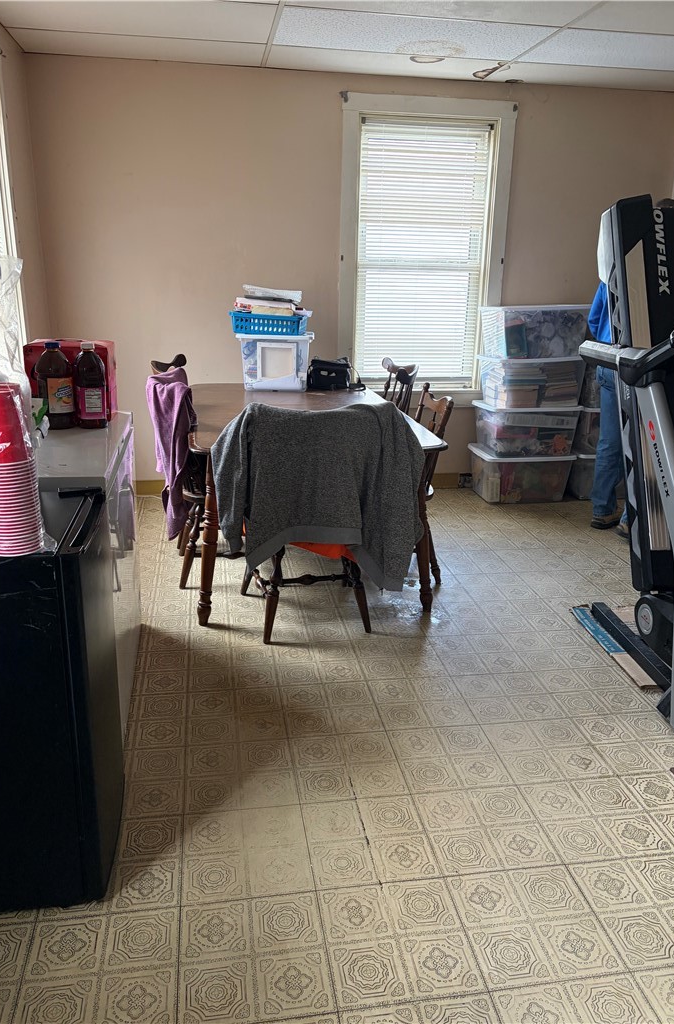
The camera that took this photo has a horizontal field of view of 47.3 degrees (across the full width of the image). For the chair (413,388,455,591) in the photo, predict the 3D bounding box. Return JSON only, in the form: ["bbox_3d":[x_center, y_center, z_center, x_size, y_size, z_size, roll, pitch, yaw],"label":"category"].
[{"bbox_3d":[0.232,-0.138,3.571,0.500,0.860,0.460,-2,18,-11],"label":"chair"}]

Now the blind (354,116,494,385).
[{"bbox_3d":[0.512,-1.548,4.683,0.780,1.490,0.050,-2,18,-9],"label":"blind"}]

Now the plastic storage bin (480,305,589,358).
[{"bbox_3d":[1.185,-1.091,4.653,0.575,0.302,0.388,-3,18,-12],"label":"plastic storage bin"}]

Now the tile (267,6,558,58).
[{"bbox_3d":[0.339,-2.216,3.567,1.225,0.018,0.598,-2,18,-9],"label":"tile"}]

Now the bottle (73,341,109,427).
[{"bbox_3d":[-0.825,-0.426,2.572,0.109,0.278,0.109,-1,18,-9],"label":"bottle"}]

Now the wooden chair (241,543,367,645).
[{"bbox_3d":[-0.109,-0.014,3.041,0.500,0.925,0.580,-3,18,-13],"label":"wooden chair"}]

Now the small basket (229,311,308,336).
[{"bbox_3d":[-0.350,-0.990,4.058,0.380,0.108,0.265,2,17,3],"label":"small basket"}]

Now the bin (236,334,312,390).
[{"bbox_3d":[-0.321,-0.799,4.112,0.385,0.288,0.270,2,17,3],"label":"bin"}]

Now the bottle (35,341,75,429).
[{"bbox_3d":[-0.906,-0.410,2.491,0.119,0.272,0.119,17,23,41],"label":"bottle"}]

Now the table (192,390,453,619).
[{"bbox_3d":[-0.199,-0.123,3.685,0.970,0.740,1.650,-2,18,-9],"label":"table"}]

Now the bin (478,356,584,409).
[{"bbox_3d":[1.189,-0.808,4.743,0.575,0.302,0.388,-3,18,-13],"label":"bin"}]

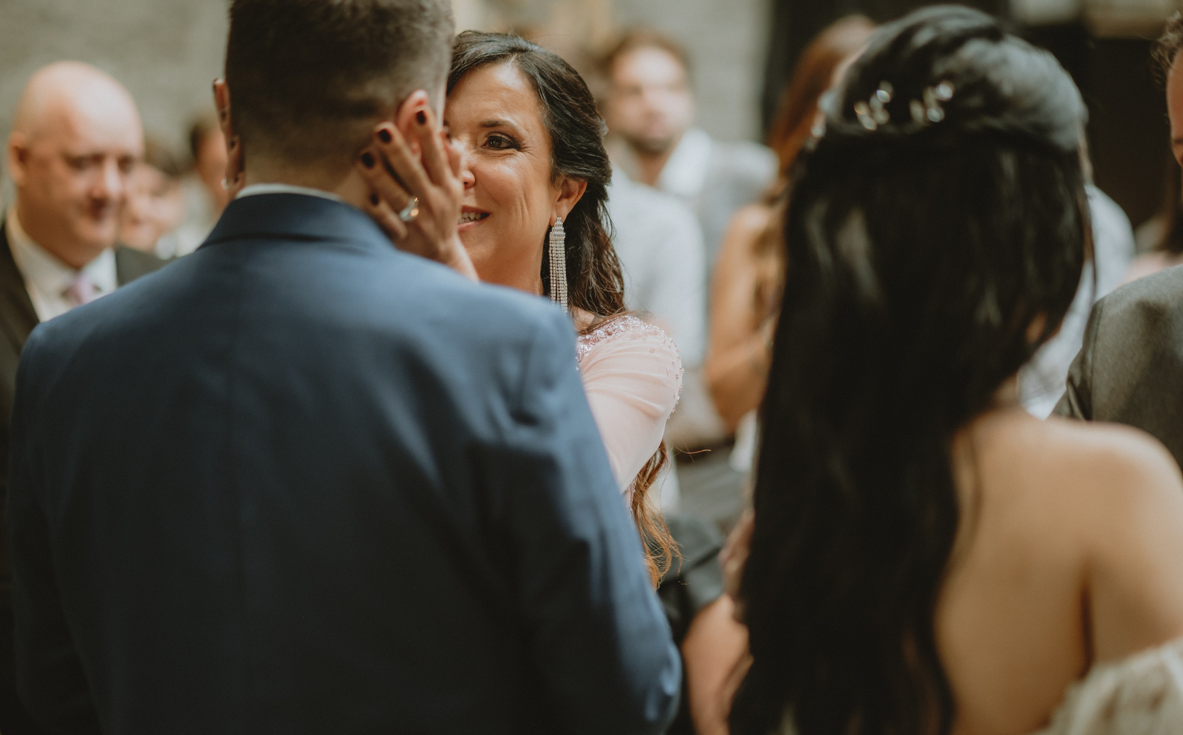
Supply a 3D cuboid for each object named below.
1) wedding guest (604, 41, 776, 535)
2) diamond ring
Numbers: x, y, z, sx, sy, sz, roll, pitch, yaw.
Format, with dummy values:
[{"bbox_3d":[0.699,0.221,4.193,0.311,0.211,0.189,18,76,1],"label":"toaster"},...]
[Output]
[{"bbox_3d":[0.114,0.223,5.588,0.520,1.770,0.320,-1,6,-9],"label":"wedding guest"},{"bbox_3d":[-0.156,-0.135,2.380,0.021,0.007,0.023,-44,29,-10],"label":"diamond ring"}]

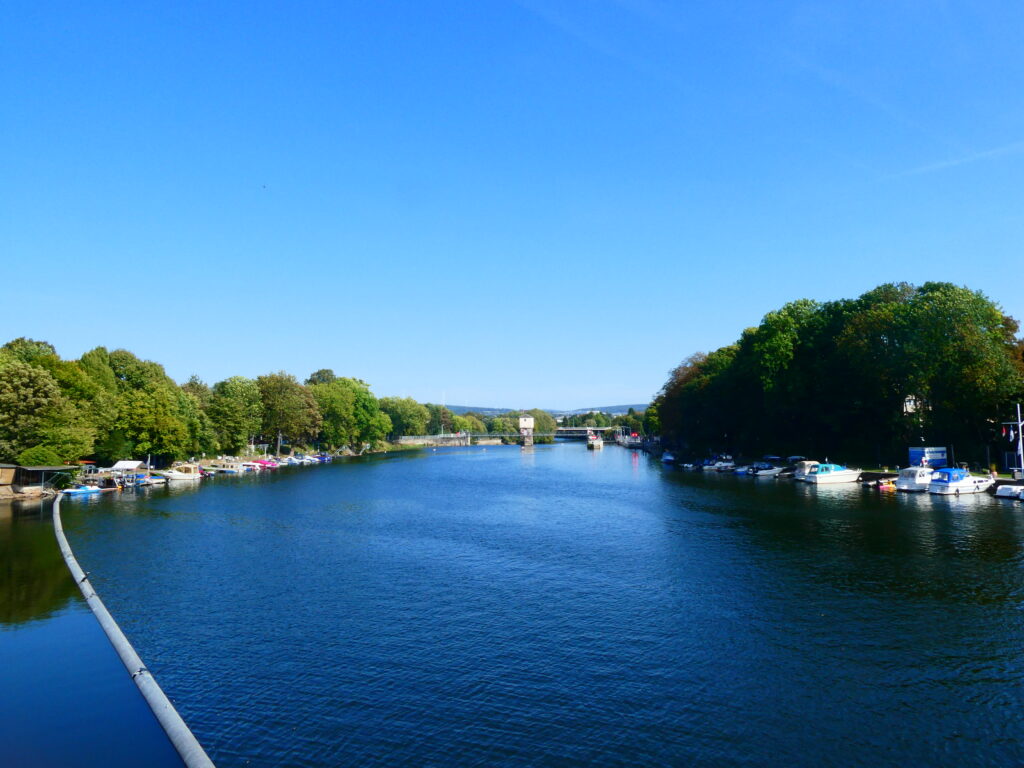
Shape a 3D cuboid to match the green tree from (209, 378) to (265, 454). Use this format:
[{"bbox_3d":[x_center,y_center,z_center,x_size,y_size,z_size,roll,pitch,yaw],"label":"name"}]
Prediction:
[{"bbox_3d":[-44.785,5.342,114.877,9.800,13.127,9.800,1,-3,-21],"label":"green tree"}]

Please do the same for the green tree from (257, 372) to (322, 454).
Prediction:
[{"bbox_3d":[-40.293,5.346,127.894,11.500,14.854,11.500,1,-3,-17],"label":"green tree"}]

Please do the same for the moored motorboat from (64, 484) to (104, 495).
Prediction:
[{"bbox_3d":[-44.643,10.965,74.035,1.750,0.950,4.500,-1,-3,22],"label":"moored motorboat"}]

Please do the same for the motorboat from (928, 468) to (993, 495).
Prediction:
[{"bbox_3d":[47.710,10.176,74.754,7.000,2.750,2.500,1,-3,-16],"label":"motorboat"}]

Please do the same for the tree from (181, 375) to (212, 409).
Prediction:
[{"bbox_3d":[-57.951,5.265,129.901,8.500,14.023,8.500,1,-3,-24],"label":"tree"}]

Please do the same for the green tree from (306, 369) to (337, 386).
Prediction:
[{"bbox_3d":[-42.930,5.159,159.946,9.500,17.318,9.500,1,-3,-15],"label":"green tree"}]

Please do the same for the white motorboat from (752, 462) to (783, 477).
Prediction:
[{"bbox_3d":[36.017,11.901,99.547,5.000,1.850,2.100,1,-3,-14],"label":"white motorboat"}]

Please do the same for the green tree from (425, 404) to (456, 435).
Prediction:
[{"bbox_3d":[-23.162,11.867,229.694,9.800,10.483,9.800,0,-3,-6],"label":"green tree"}]

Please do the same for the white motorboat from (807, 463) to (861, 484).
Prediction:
[{"bbox_3d":[39.488,10.987,87.105,6.600,2.400,2.400,1,-3,-14],"label":"white motorboat"}]

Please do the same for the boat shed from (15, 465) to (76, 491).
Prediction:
[{"bbox_3d":[-46.450,9.388,70.611,3.200,2.400,5.000,-2,-4,37],"label":"boat shed"}]

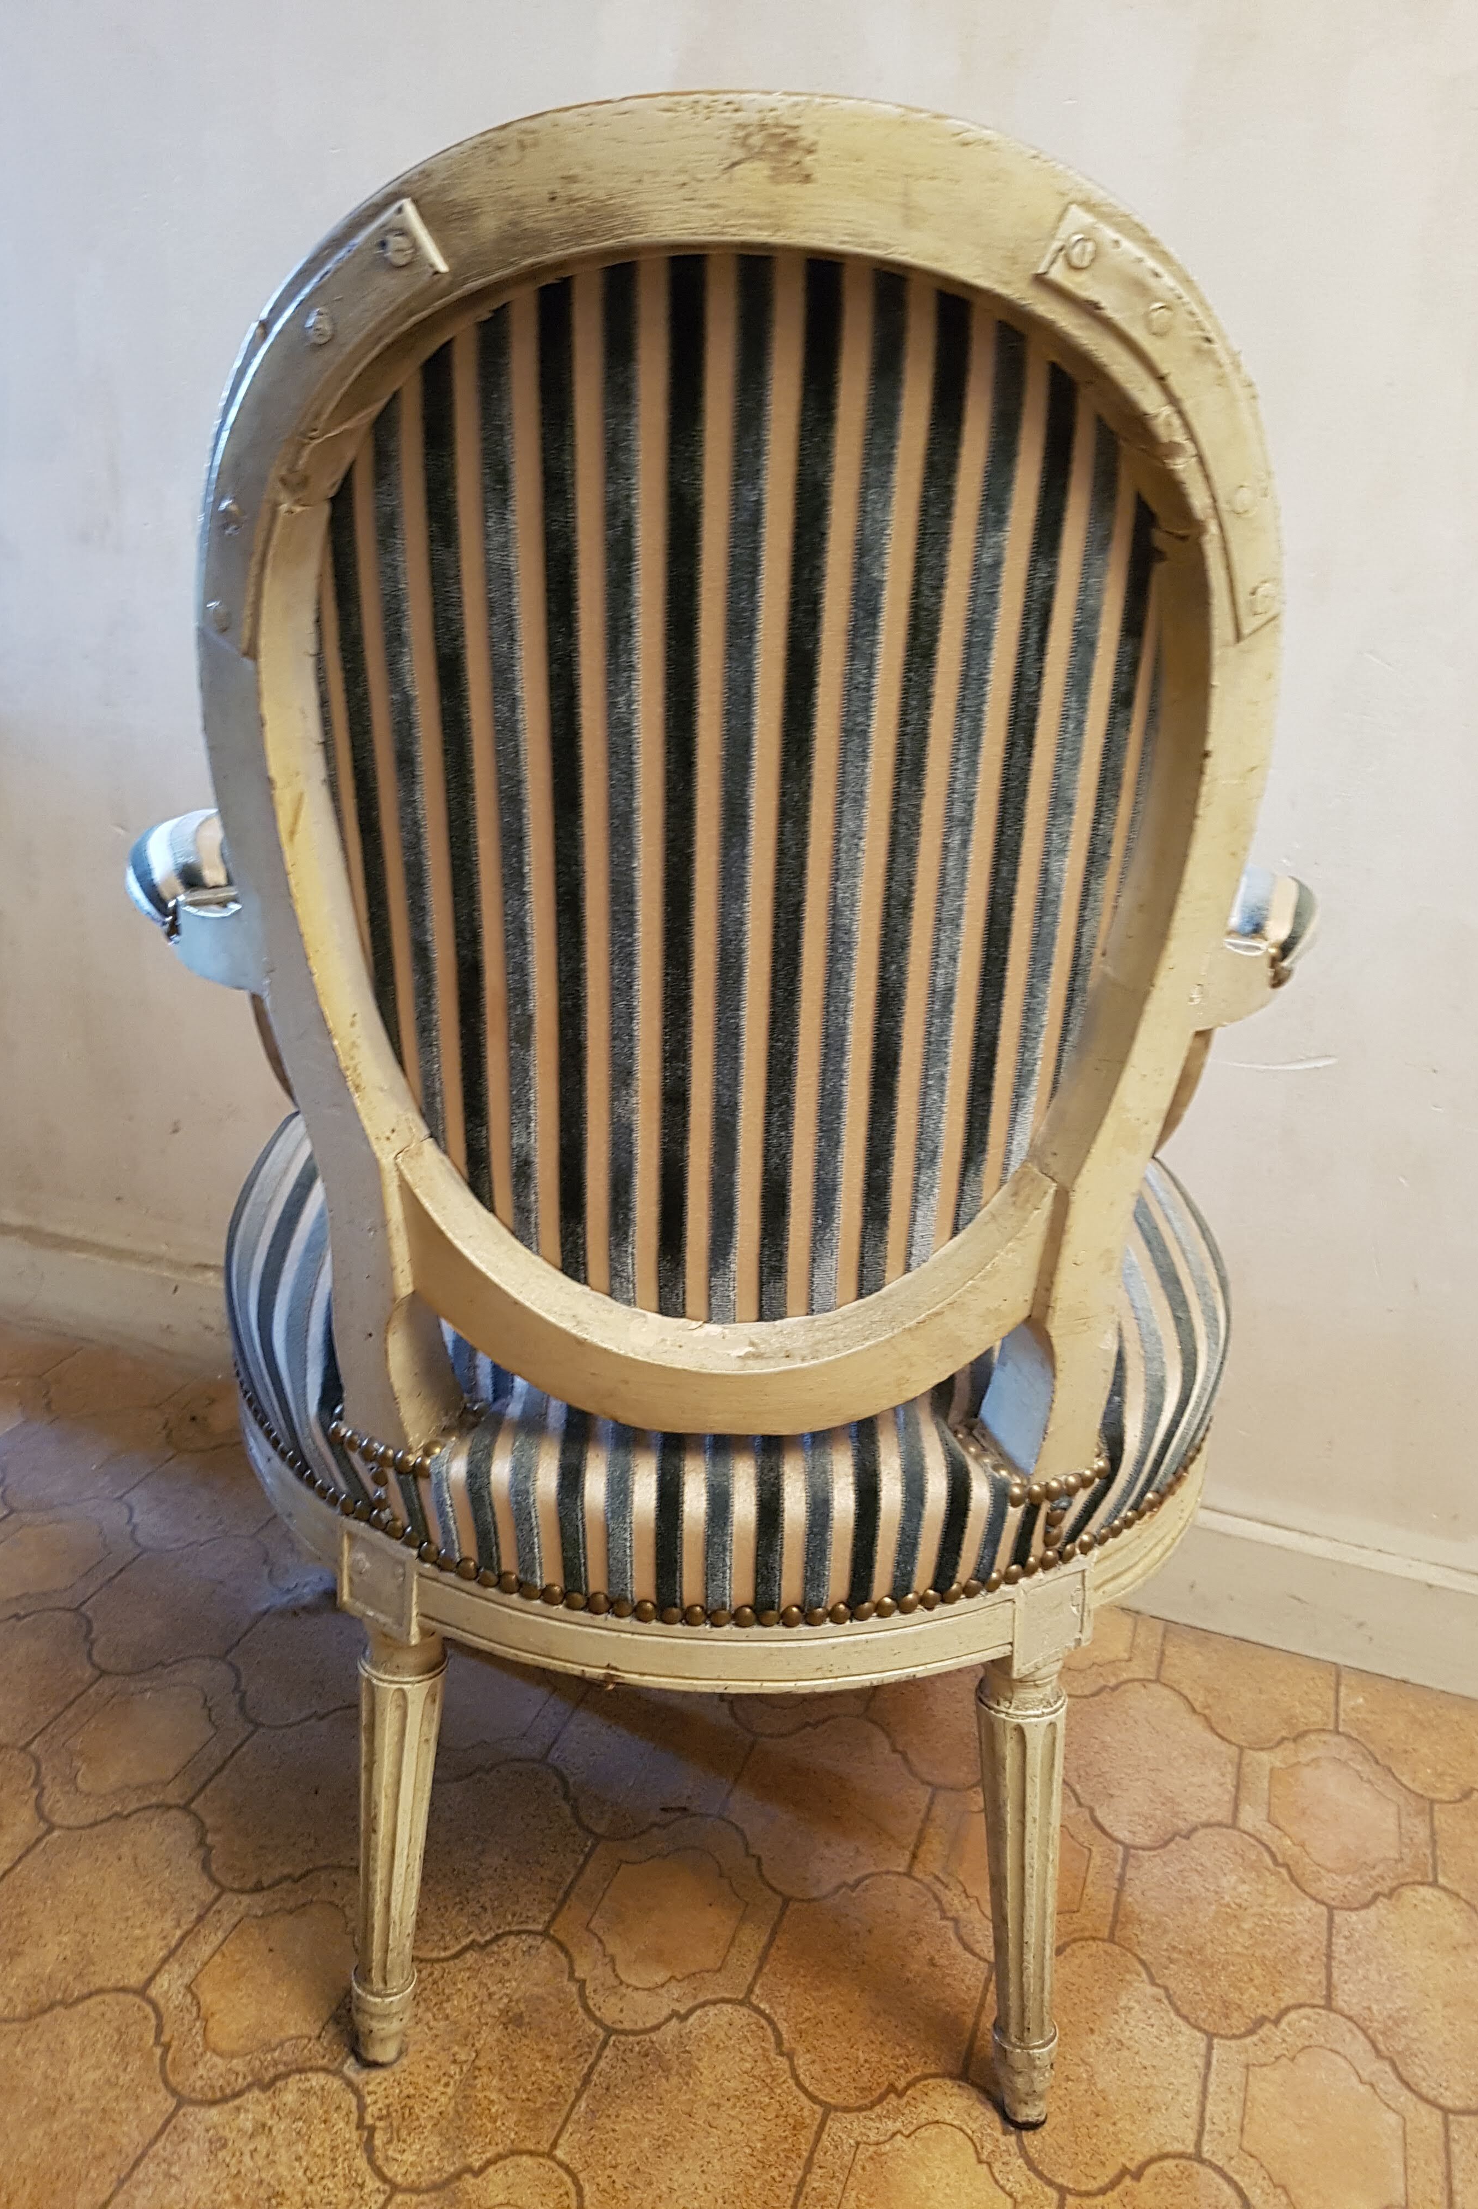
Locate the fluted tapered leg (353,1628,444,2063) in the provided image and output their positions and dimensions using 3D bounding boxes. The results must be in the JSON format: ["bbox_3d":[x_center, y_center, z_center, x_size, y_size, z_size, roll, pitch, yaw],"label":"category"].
[{"bbox_3d":[-0.192,0.413,0.921,0.047,0.286,0.047,3,17,-10],"label":"fluted tapered leg"}]

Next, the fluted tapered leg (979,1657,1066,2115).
[{"bbox_3d":[0.158,0.436,0.918,0.047,0.288,0.047,-1,14,10],"label":"fluted tapered leg"}]

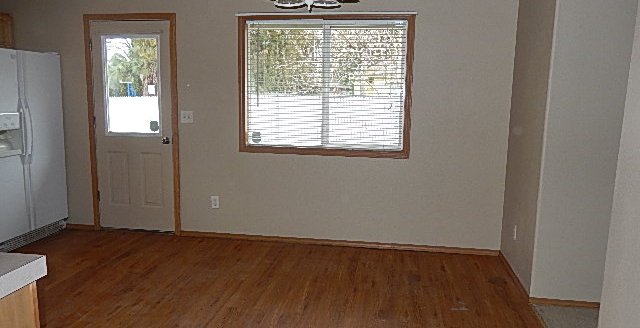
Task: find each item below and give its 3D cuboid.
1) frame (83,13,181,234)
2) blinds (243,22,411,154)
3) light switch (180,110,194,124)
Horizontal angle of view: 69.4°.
[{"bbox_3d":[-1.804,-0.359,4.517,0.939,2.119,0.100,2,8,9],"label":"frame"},{"bbox_3d":[0.036,-0.705,4.170,1.447,1.140,0.040,2,8,9],"label":"blinds"},{"bbox_3d":[-1.259,-0.440,4.377,0.118,0.114,0.018,2,8,9],"label":"light switch"}]

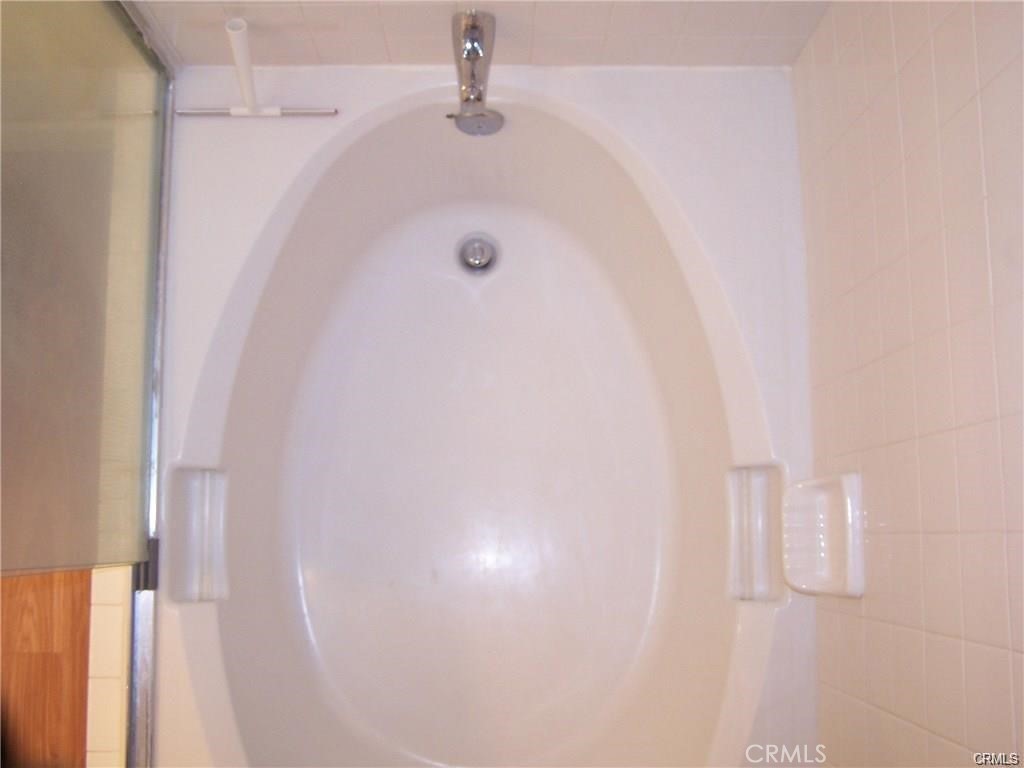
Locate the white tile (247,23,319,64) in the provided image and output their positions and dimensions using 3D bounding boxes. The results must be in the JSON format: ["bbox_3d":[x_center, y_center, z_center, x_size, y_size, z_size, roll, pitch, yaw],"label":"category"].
[{"bbox_3d":[-0.355,-0.511,1.806,0.108,0.108,0.010,0,83,-1],"label":"white tile"}]

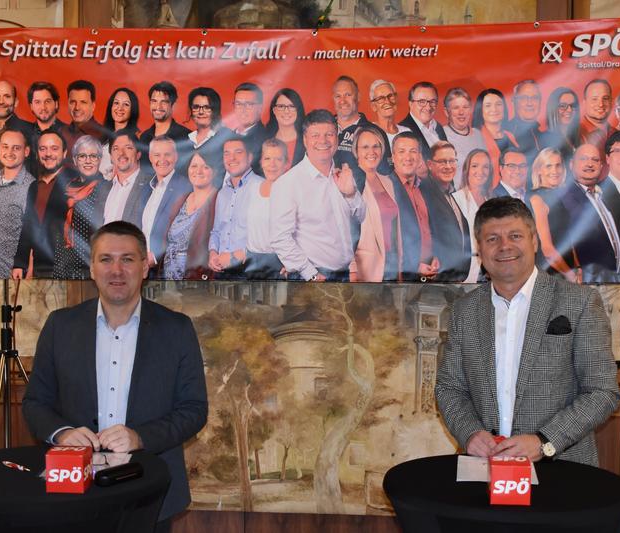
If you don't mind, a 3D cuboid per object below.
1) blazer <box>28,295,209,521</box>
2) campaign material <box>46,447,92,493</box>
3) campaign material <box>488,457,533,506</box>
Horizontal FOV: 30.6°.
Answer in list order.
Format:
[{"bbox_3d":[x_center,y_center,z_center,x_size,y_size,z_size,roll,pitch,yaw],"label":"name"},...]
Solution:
[{"bbox_3d":[-0.590,0.452,3.524,0.560,0.729,0.410,0,3,-3],"label":"blazer"},{"bbox_3d":[-0.632,0.530,2.960,0.100,0.100,0.100,0,3,-2],"label":"campaign material"},{"bbox_3d":[0.509,0.546,2.891,0.100,0.100,0.100,0,3,6],"label":"campaign material"}]

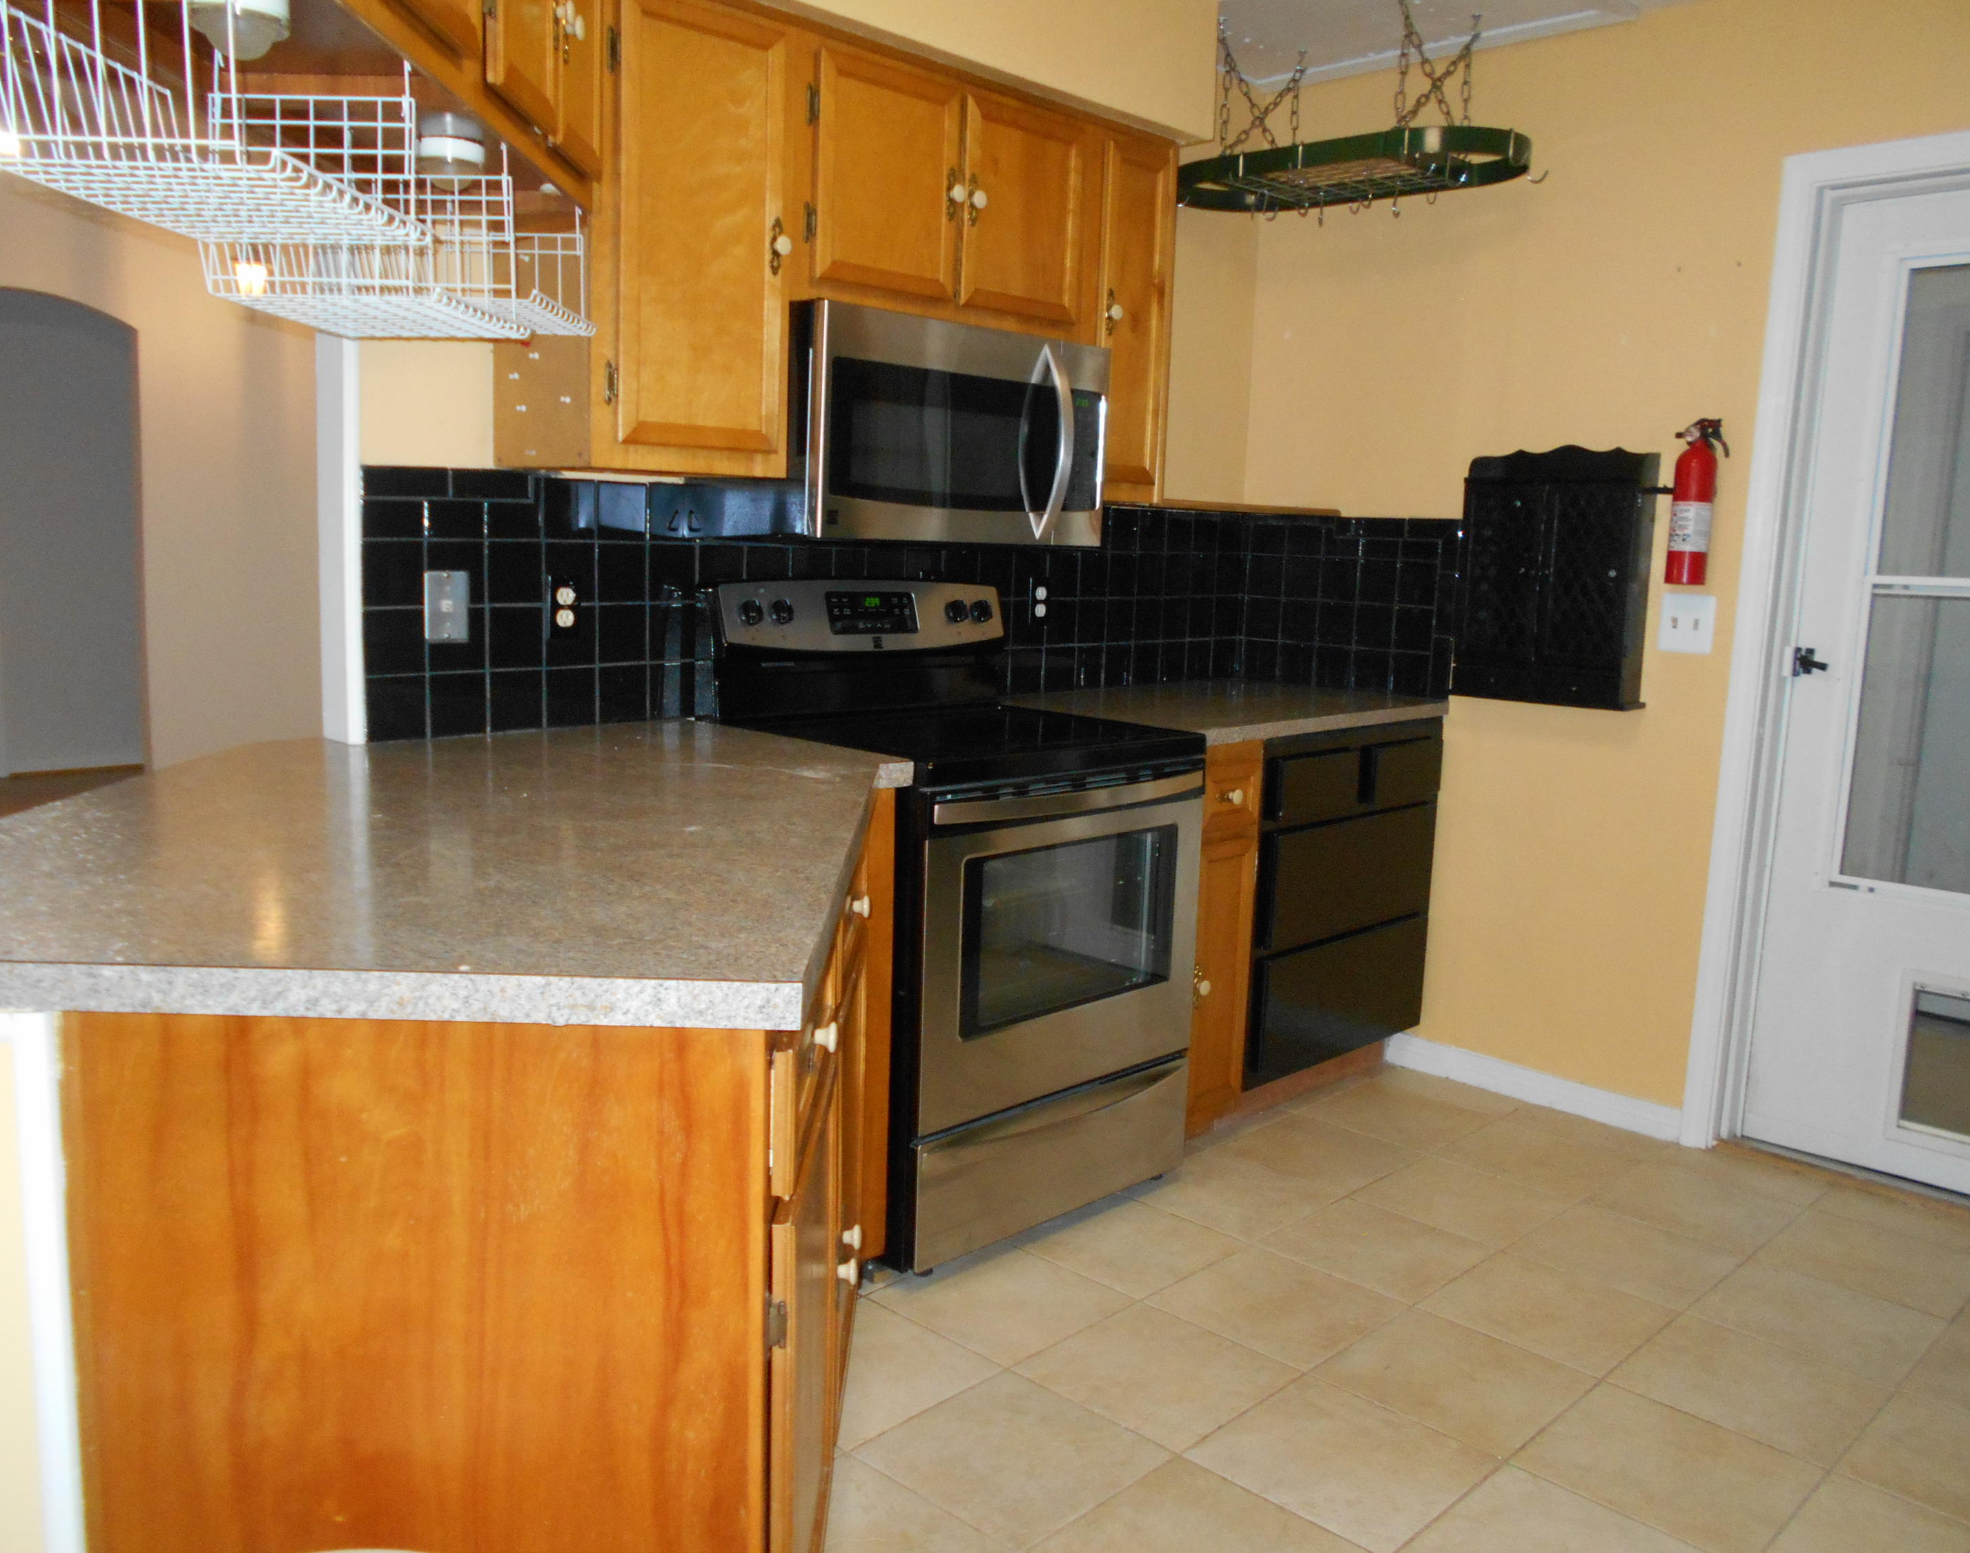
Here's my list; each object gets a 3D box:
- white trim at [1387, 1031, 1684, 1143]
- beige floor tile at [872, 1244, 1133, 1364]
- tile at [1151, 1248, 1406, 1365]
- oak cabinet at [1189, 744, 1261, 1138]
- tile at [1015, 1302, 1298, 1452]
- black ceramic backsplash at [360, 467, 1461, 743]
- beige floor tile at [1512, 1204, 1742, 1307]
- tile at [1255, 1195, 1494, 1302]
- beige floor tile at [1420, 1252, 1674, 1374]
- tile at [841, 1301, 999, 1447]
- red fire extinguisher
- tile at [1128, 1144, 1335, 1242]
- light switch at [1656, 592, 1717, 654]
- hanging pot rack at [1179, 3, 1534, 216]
[{"bbox_3d":[1.298,0.737,3.731,0.014,0.081,0.744,-7,12,-45],"label":"white trim"},{"bbox_3d":[0.038,0.906,2.687,0.325,0.010,0.325,10,12,44],"label":"beige floor tile"},{"bbox_3d":[0.501,0.909,2.663,0.322,0.010,0.322,9,11,44],"label":"tile"},{"bbox_3d":[0.267,0.331,3.463,0.625,0.890,0.240,10,11,44],"label":"oak cabinet"},{"bbox_3d":[0.271,0.935,2.430,0.322,0.010,0.322,9,11,44],"label":"tile"},{"bbox_3d":[0.067,-0.340,3.138,2.397,0.445,0.640,-7,12,-45],"label":"black ceramic backsplash"},{"bbox_3d":[1.208,0.900,2.927,0.325,0.010,0.325,10,12,44],"label":"beige floor tile"},{"bbox_3d":[0.735,0.888,2.916,0.328,0.010,0.328,10,11,44],"label":"tile"},{"bbox_3d":[0.966,0.922,2.670,0.322,0.010,0.322,9,11,44],"label":"beige floor tile"},{"bbox_3d":[-0.198,0.928,2.438,0.328,0.010,0.328,10,11,44],"label":"tile"},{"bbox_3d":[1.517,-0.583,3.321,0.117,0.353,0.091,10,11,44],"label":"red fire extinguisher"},{"bbox_3d":[0.496,0.844,3.124,0.322,0.010,0.322,9,11,44],"label":"tile"},{"bbox_3d":[1.519,-0.329,3.367,0.115,0.117,0.014,9,11,44],"label":"light switch"},{"bbox_3d":[0.804,-1.492,3.498,0.433,0.369,0.862,-7,12,-45],"label":"hanging pot rack"}]

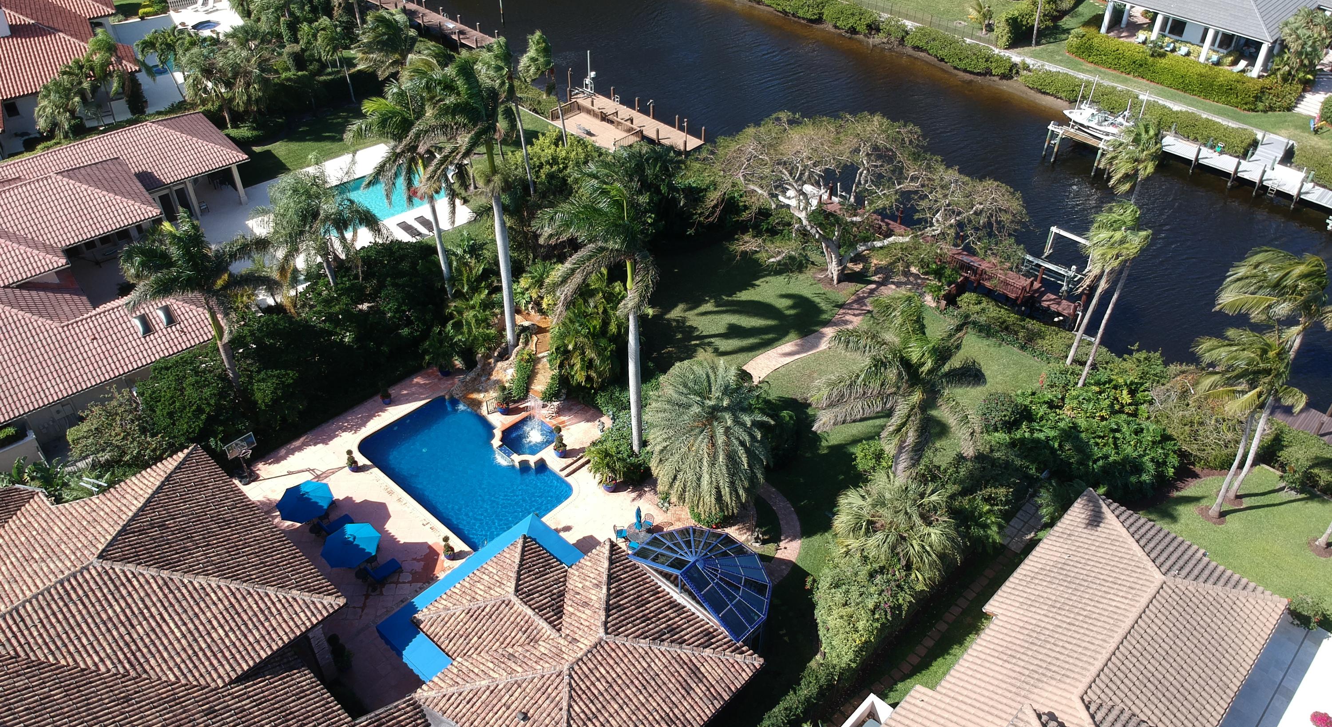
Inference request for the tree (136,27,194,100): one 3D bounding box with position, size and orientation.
[{"bbox_3d":[-42.088,-25.102,81.351,4.500,6.300,4.000,0,39,0],"label":"tree"}]

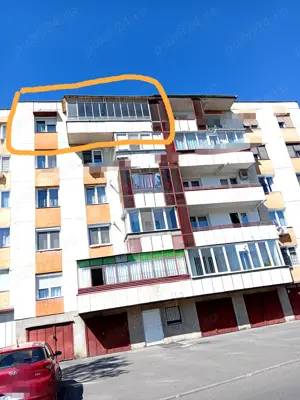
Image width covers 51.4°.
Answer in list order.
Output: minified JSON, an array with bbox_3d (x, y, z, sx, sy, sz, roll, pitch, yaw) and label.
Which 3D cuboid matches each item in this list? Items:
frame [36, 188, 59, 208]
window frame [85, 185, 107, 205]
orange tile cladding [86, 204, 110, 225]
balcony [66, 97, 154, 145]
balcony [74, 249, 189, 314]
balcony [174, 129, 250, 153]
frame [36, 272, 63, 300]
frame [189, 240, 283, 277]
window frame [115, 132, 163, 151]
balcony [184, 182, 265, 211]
[{"bbox_3d":[-6.611,-0.087,20.272,1.388,1.338,0.121,-4,-22,-12],"label":"frame"},{"bbox_3d":[-3.469,-0.330,20.490,1.429,1.439,0.122,-4,-20,-12],"label":"window frame"},{"bbox_3d":[-3.285,0.893,19.752,1.482,1.283,0.120,-4,-21,-12],"label":"orange tile cladding"},{"bbox_3d":[-2.840,-5.516,21.737,5.633,2.862,1.512,-4,-20,-12],"label":"balcony"},{"bbox_3d":[-0.922,4.678,17.889,6.191,2.754,1.350,-4,-21,-12],"label":"balcony"},{"bbox_3d":[4.287,-3.966,22.302,5.380,1.522,1.370,-4,-20,-12],"label":"balcony"},{"bbox_3d":[-5.845,5.062,18.240,1.459,1.408,0.121,-4,-22,-12],"label":"frame"},{"bbox_3d":[5.205,3.542,18.808,5.932,1.710,0.140,-4,-21,-12],"label":"frame"},{"bbox_3d":[-0.634,-3.861,20.721,3.228,1.370,0.152,-4,-20,-12],"label":"window frame"},{"bbox_3d":[4.992,-0.079,21.486,5.664,1.137,1.549,-4,-22,-12],"label":"balcony"}]

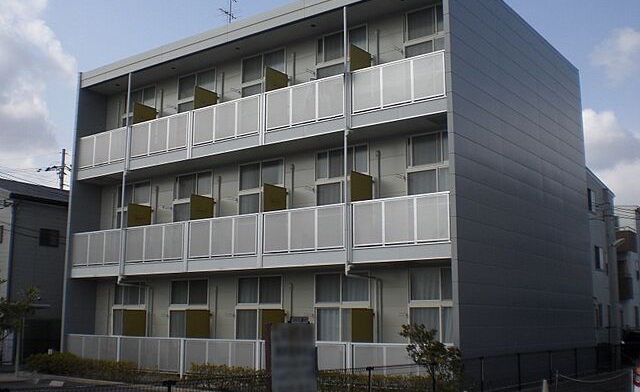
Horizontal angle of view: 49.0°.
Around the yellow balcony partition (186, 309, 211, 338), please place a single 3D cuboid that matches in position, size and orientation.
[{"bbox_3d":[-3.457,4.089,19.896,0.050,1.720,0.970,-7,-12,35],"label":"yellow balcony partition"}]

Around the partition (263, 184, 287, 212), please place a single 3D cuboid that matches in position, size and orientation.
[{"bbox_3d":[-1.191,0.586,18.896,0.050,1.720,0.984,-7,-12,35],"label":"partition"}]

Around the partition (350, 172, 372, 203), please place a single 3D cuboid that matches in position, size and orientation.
[{"bbox_3d":[1.052,0.297,17.338,0.050,1.720,0.997,-7,-12,35],"label":"partition"}]

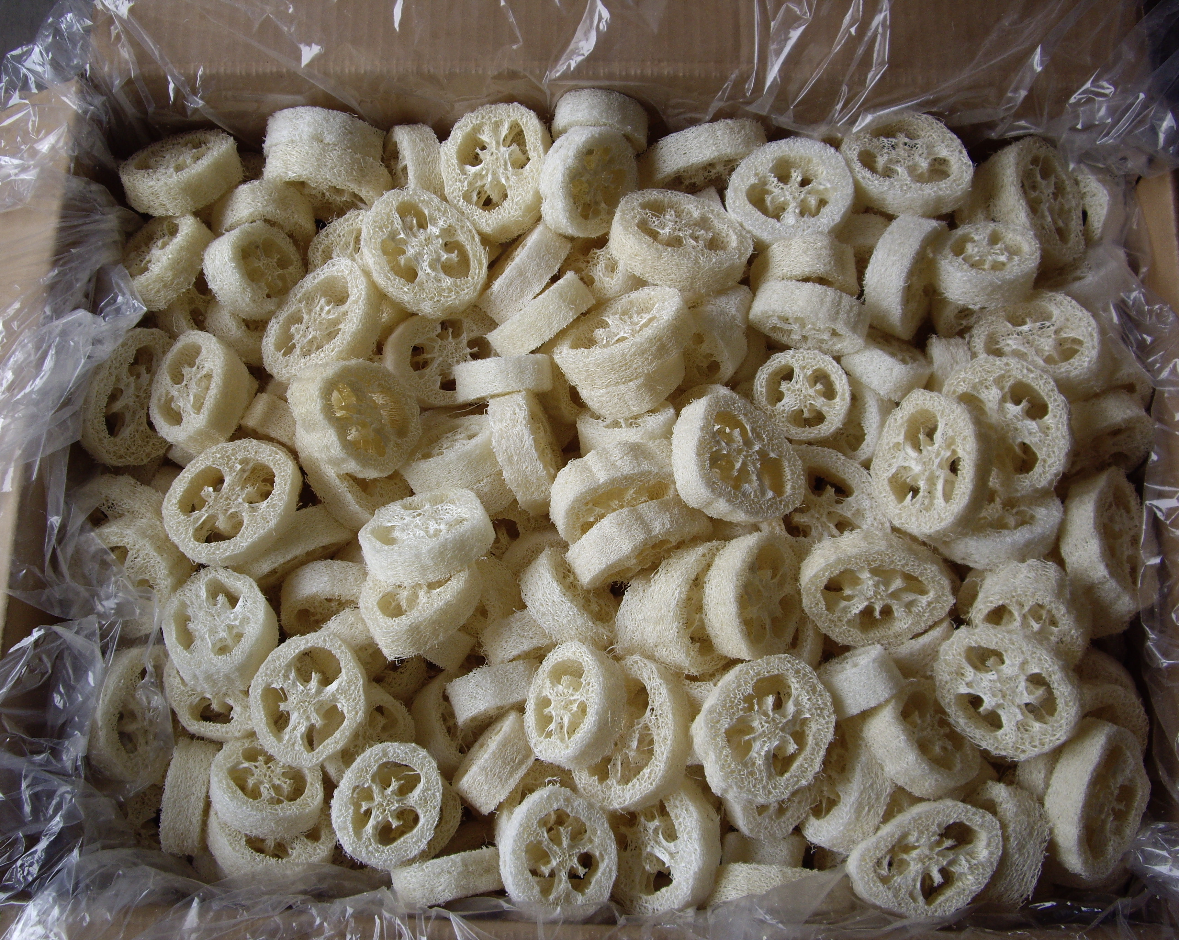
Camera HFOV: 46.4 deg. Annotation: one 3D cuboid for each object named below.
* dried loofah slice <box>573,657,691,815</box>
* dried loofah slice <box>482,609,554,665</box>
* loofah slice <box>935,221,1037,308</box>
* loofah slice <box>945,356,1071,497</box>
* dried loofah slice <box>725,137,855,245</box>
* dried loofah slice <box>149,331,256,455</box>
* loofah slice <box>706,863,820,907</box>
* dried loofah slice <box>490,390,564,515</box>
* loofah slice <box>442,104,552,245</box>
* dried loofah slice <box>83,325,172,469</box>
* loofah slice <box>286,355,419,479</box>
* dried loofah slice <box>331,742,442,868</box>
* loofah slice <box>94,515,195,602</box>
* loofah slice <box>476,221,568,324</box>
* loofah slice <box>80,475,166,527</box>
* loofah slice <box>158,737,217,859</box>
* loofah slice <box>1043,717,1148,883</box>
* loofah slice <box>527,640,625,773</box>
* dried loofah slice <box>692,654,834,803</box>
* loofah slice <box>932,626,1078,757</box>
[{"bbox_3d":[0.021,0.130,0.675,0.055,0.021,0.075,6,78,26],"label":"dried loofah slice"},{"bbox_3d":[-0.029,0.079,0.690,0.050,0.048,0.020,-21,72,-5],"label":"dried loofah slice"},{"bbox_3d":[0.202,-0.103,0.695,0.051,0.020,0.049,3,43,16],"label":"loofah slice"},{"bbox_3d":[0.212,-0.022,0.696,0.063,0.022,0.071,-11,83,26],"label":"loofah slice"},{"bbox_3d":[0.106,-0.146,0.729,0.066,0.018,0.063,2,68,8],"label":"dried loofah slice"},{"bbox_3d":[-0.192,-0.039,0.685,0.050,0.021,0.057,20,87,27],"label":"dried loofah slice"},{"bbox_3d":[0.089,0.211,0.695,0.060,0.060,0.021,3,73,1],"label":"loofah slice"},{"bbox_3d":[-0.033,-0.009,0.735,0.020,0.061,0.064,-17,92,14],"label":"dried loofah slice"},{"bbox_3d":[-0.049,-0.157,0.724,0.058,0.022,0.071,14,92,9],"label":"loofah slice"},{"bbox_3d":[-0.238,-0.036,0.714,0.048,0.022,0.073,20,83,-38],"label":"dried loofah slice"},{"bbox_3d":[-0.117,-0.026,0.687,0.024,0.064,0.061,2,93,39],"label":"loofah slice"},{"bbox_3d":[-0.098,0.163,0.667,0.053,0.019,0.060,19,69,-5],"label":"dried loofah slice"},{"bbox_3d":[-0.237,0.054,0.712,0.056,0.021,0.058,4,105,14],"label":"loofah slice"},{"bbox_3d":[-0.033,-0.100,0.705,0.021,0.050,0.053,38,95,-17],"label":"loofah slice"},{"bbox_3d":[-0.246,0.034,0.713,0.063,0.063,0.022,30,35,-15],"label":"loofah slice"},{"bbox_3d":[-0.200,0.163,0.683,0.021,0.058,0.058,9,75,-9],"label":"loofah slice"},{"bbox_3d":[0.241,0.158,0.654,0.067,0.021,0.076,20,74,-38],"label":"loofah slice"},{"bbox_3d":[-0.007,0.115,0.666,0.052,0.018,0.060,-2,76,45],"label":"loofah slice"},{"bbox_3d":[0.083,0.124,0.661,0.061,0.021,0.074,34,72,0],"label":"dried loofah slice"},{"bbox_3d":[0.200,0.106,0.655,0.069,0.018,0.059,34,98,25],"label":"loofah slice"}]

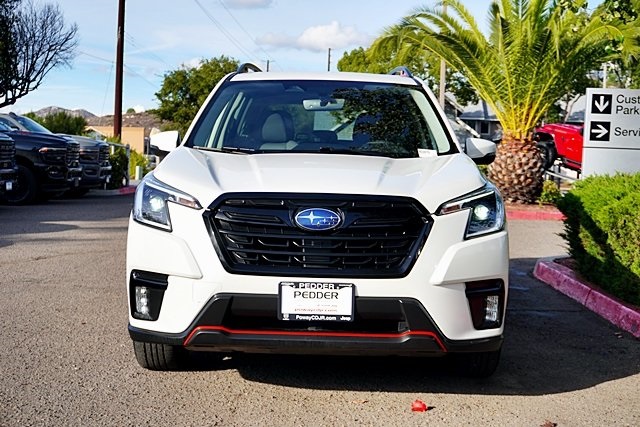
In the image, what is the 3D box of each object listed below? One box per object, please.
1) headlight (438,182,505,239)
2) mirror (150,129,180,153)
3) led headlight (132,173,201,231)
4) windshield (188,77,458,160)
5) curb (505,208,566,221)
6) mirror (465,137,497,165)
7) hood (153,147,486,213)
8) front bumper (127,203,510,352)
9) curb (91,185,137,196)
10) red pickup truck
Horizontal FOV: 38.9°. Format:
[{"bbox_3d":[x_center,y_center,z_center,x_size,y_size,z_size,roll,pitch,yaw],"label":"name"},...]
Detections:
[{"bbox_3d":[0.682,-0.024,4.056,0.400,0.260,0.460,1,3,1],"label":"headlight"},{"bbox_3d":[-0.907,-0.410,5.378,0.230,0.170,0.150,1,3,1],"label":"mirror"},{"bbox_3d":[-0.687,-0.050,4.070,0.400,0.260,0.460,1,3,1],"label":"led headlight"},{"bbox_3d":[0.021,-0.567,5.360,1.480,0.520,0.820,1,3,1],"label":"windshield"},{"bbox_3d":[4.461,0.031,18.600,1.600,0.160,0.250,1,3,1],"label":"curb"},{"bbox_3d":[0.943,-0.374,5.358,0.230,0.170,0.150,1,3,1],"label":"mirror"},{"bbox_3d":[0.004,-0.178,4.407,1.600,0.240,1.220,1,3,1],"label":"hood"},{"bbox_3d":[-0.009,0.265,4.027,1.800,0.640,0.600,1,3,1],"label":"front bumper"},{"bbox_3d":[-6.005,-0.658,26.500,1.700,0.180,0.350,1,3,1],"label":"curb"},{"bbox_3d":[8.500,-1.750,26.300,5.200,1.880,1.900,8,4,15],"label":"red pickup truck"}]

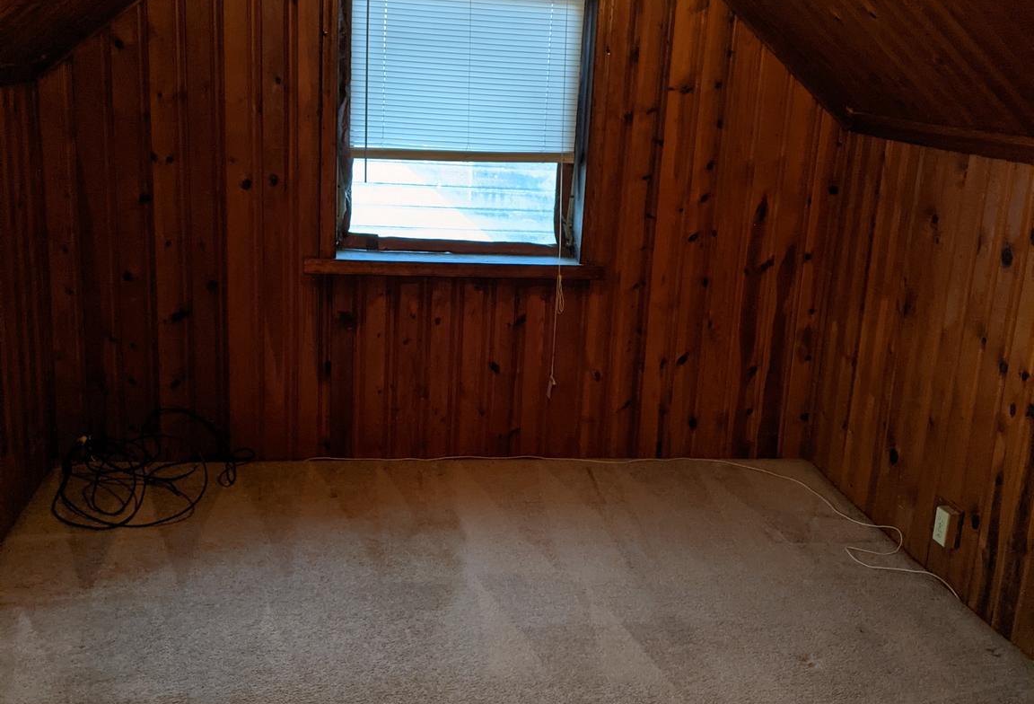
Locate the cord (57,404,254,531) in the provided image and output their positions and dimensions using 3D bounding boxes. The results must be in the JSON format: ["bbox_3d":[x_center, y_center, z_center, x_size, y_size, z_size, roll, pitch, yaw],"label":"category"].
[{"bbox_3d":[-1.319,0.408,3.886,0.665,0.218,0.600,0,16,-9],"label":"cord"}]

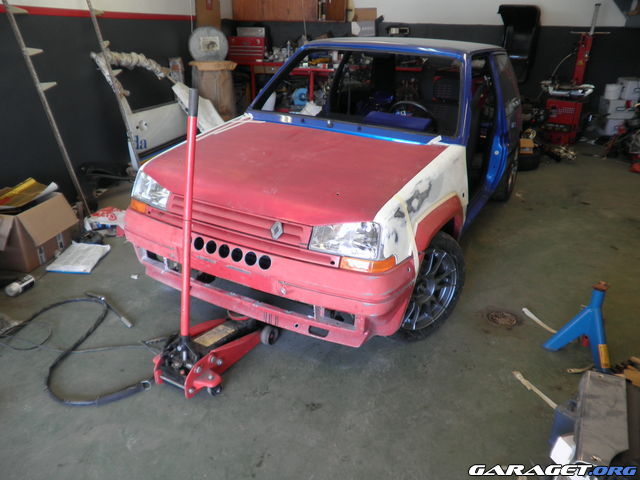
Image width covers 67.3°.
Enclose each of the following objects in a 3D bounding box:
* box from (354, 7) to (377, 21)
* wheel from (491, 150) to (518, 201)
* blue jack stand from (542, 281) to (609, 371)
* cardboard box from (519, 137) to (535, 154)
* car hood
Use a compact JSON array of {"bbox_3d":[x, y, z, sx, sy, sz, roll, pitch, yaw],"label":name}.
[{"bbox_3d":[0.672,-3.338,7.100,0.320,0.200,0.250,-1,24,-5],"label":"box"},{"bbox_3d":[1.642,-0.614,4.351,0.200,0.580,0.580,14,27,26],"label":"wheel"},{"bbox_3d":[1.332,0.379,2.357,0.290,0.385,0.250,22,31,38],"label":"blue jack stand"},{"bbox_3d":[2.325,-1.063,5.423,0.155,0.165,0.140,2,24,0],"label":"cardboard box"},{"bbox_3d":[-0.124,-0.414,2.452,1.290,0.130,1.004,14,36,26],"label":"car hood"}]

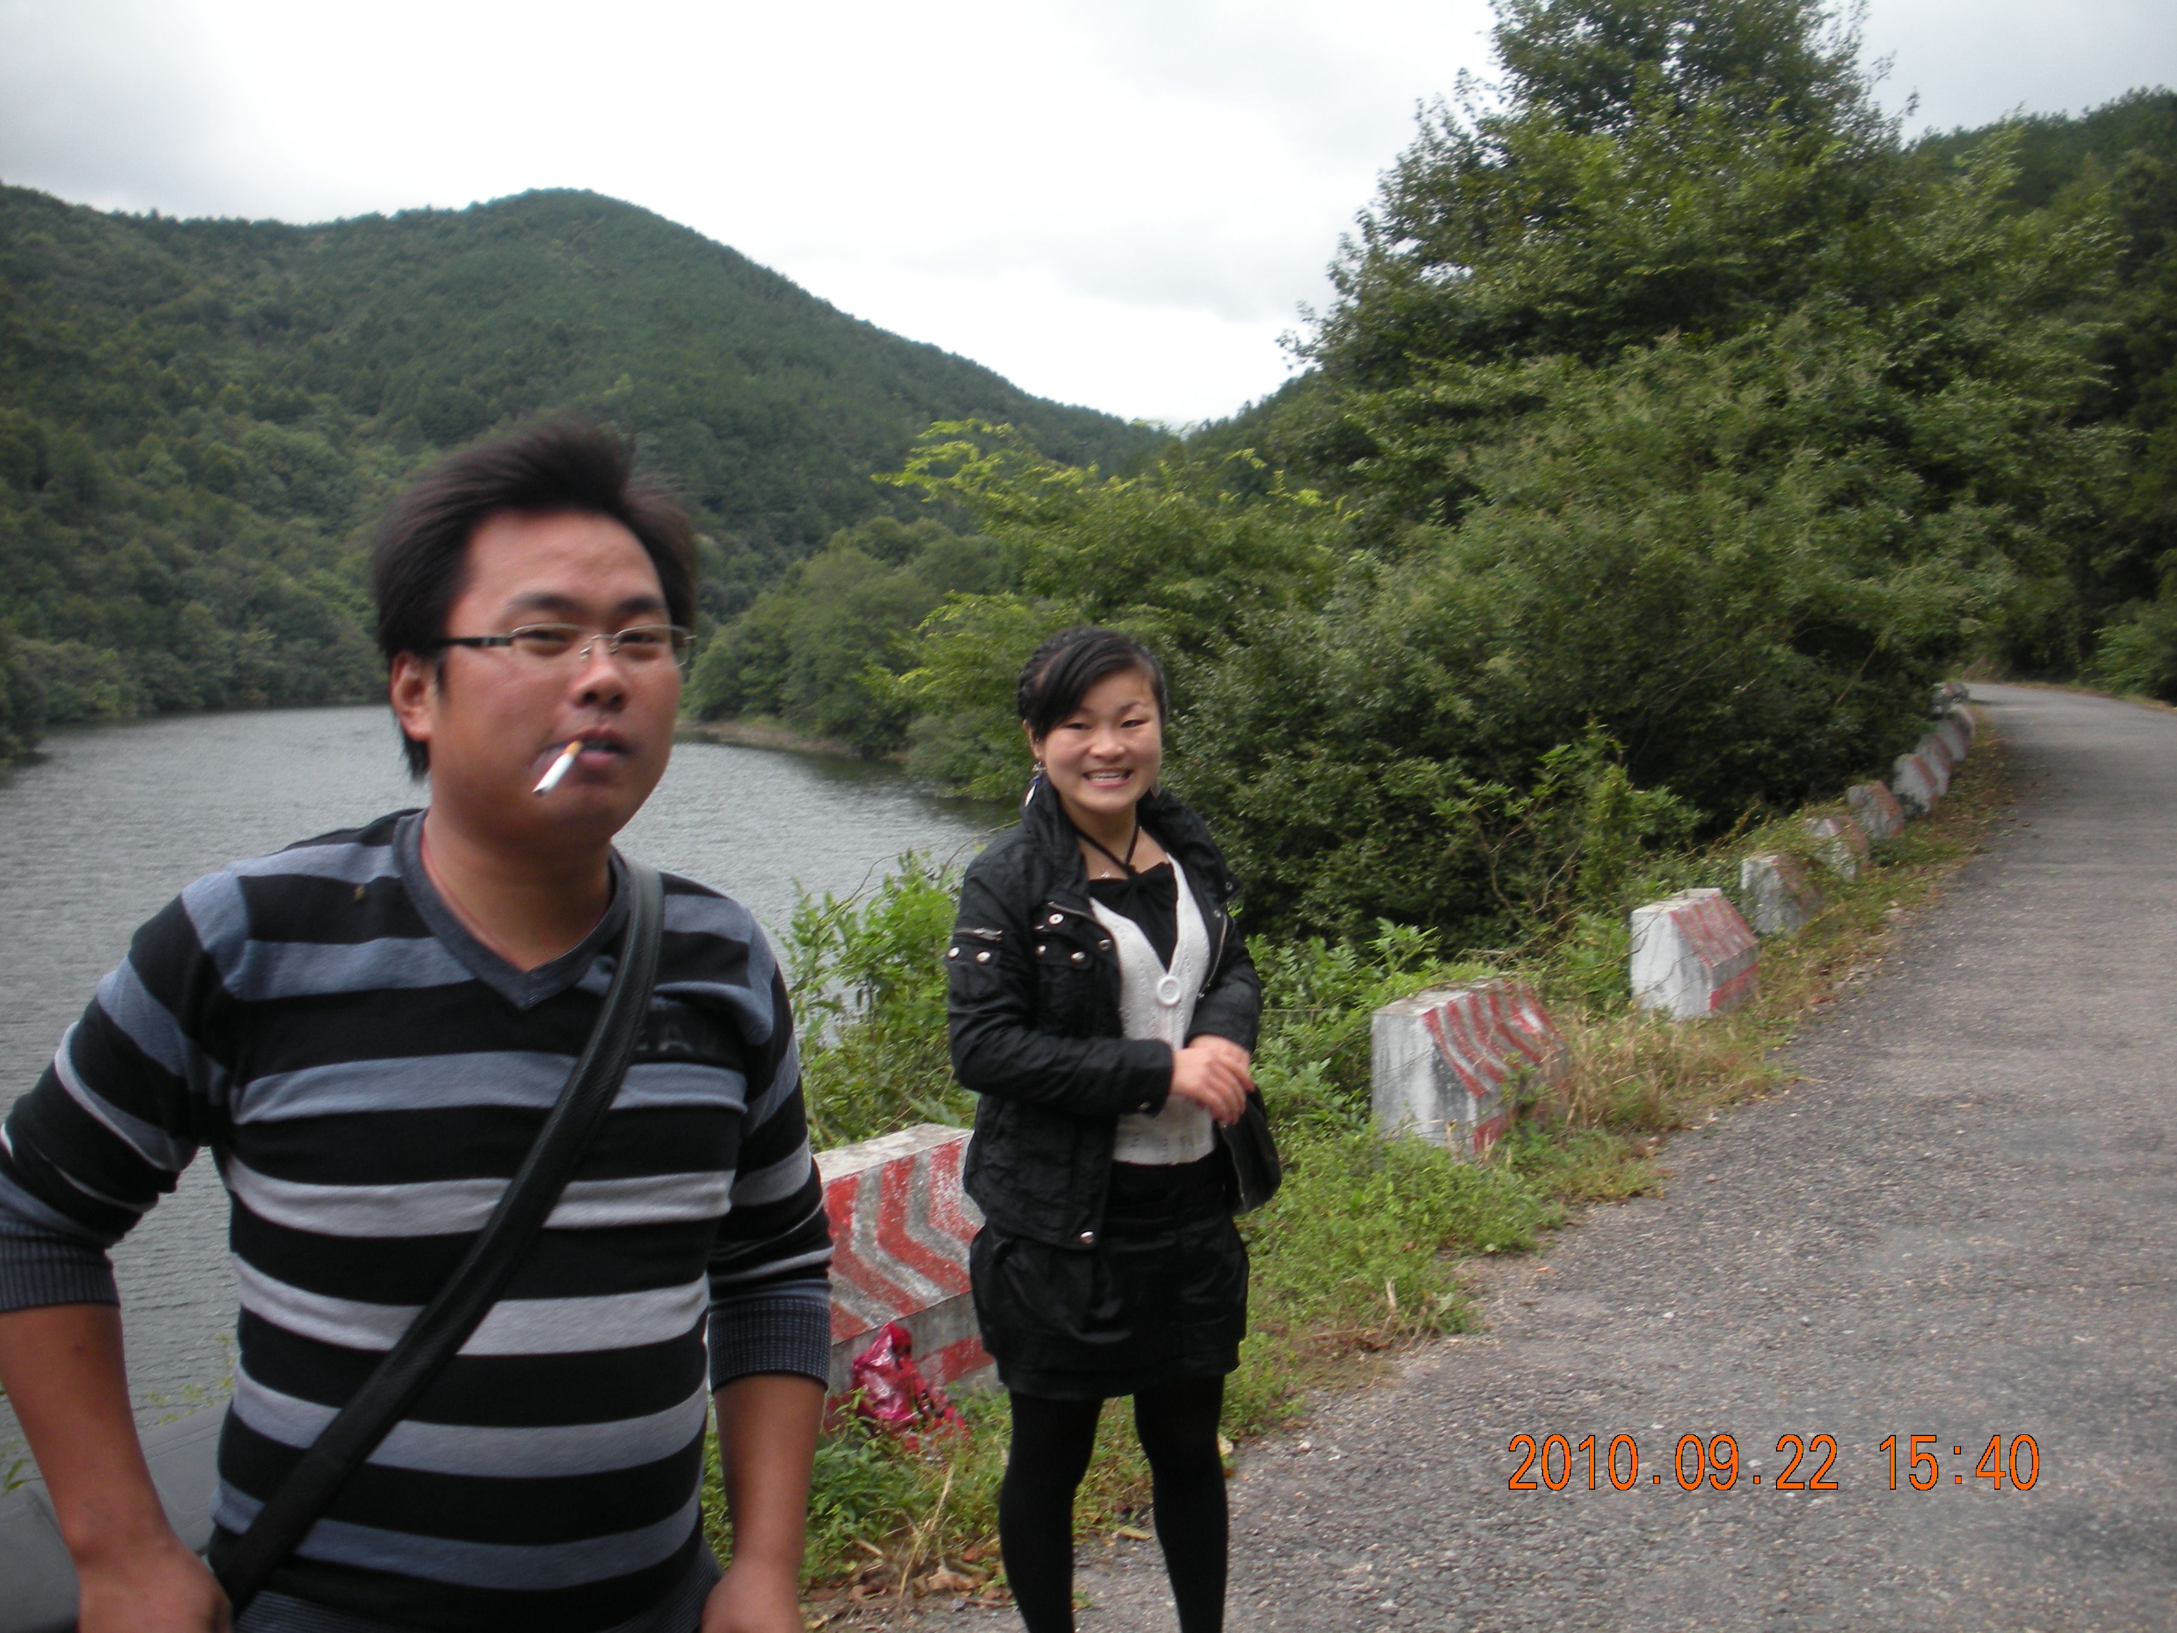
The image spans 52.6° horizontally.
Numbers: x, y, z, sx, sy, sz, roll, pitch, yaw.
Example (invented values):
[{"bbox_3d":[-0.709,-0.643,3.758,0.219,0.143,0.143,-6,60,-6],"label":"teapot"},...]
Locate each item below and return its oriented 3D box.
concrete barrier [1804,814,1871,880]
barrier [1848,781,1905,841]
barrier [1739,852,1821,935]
[{"bbox_3d":[5.976,0.254,17.519,0.363,0.503,1.136,2,4,26],"label":"concrete barrier"},{"bbox_3d":[7.434,-0.049,20.747,0.363,0.503,1.136,2,4,26],"label":"barrier"},{"bbox_3d":[4.493,0.513,14.231,0.363,0.503,1.136,1,3,24],"label":"barrier"}]

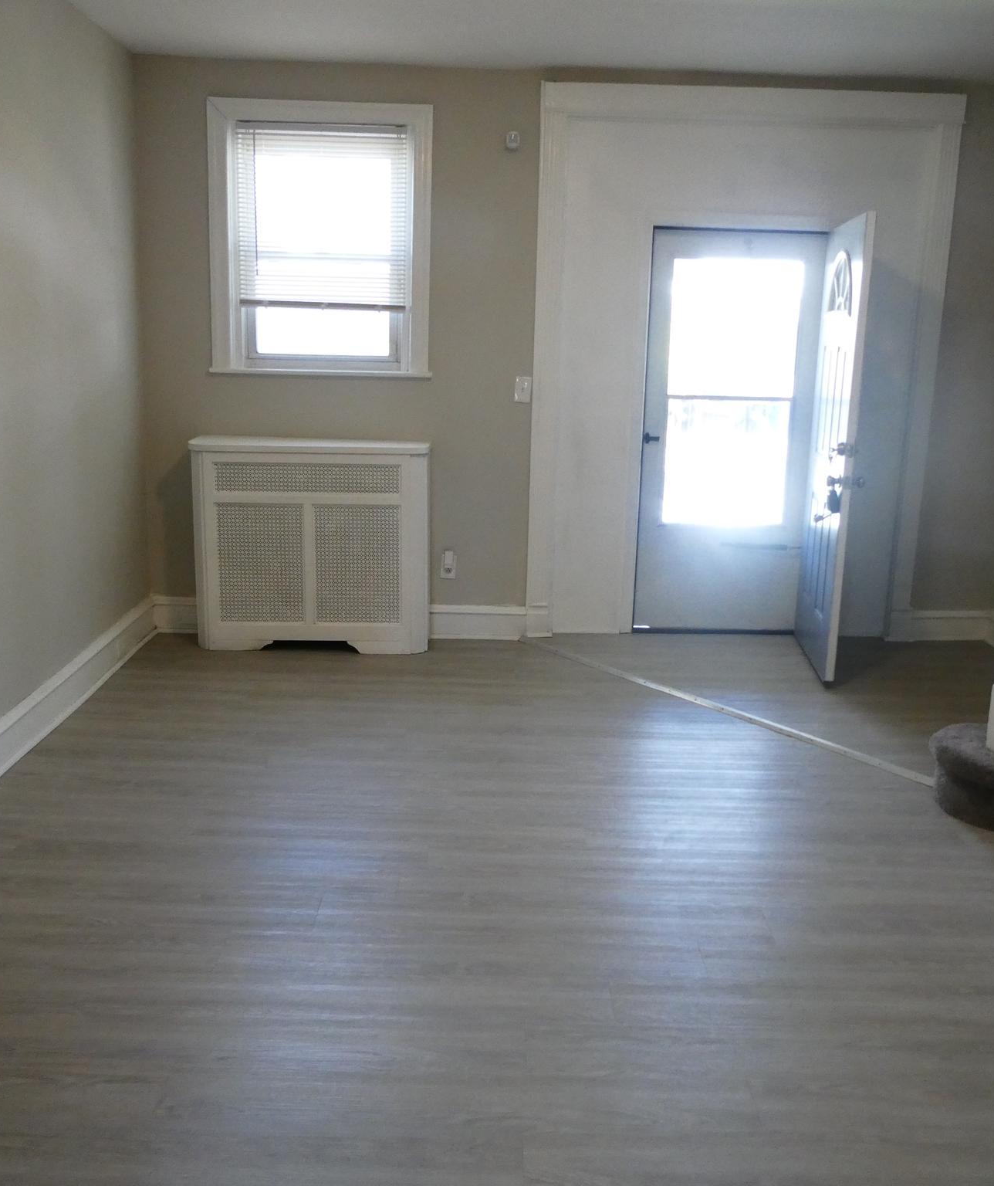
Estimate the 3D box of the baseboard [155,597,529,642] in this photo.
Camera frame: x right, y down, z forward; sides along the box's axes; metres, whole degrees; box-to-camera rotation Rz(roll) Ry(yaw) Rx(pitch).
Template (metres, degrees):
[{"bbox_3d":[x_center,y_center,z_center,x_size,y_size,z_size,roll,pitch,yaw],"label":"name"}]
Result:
[{"bbox_3d":[-0.790,0.130,5.602,1.869,0.173,0.029,1,13,-2],"label":"baseboard"}]

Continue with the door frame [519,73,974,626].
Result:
[{"bbox_3d":[1.170,-1.061,5.440,1.998,2.658,0.139,1,13,-2],"label":"door frame"}]

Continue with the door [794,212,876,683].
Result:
[{"bbox_3d":[1.587,-0.682,5.186,0.045,2.033,0.809,3,13,5],"label":"door"}]

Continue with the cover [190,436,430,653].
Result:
[{"bbox_3d":[-0.880,-0.233,5.349,1.104,0.988,0.359,1,13,-2],"label":"cover"}]

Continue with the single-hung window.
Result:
[{"bbox_3d":[-0.836,-1.674,5.241,1.063,1.243,0.139,1,13,-2],"label":"single-hung window"}]

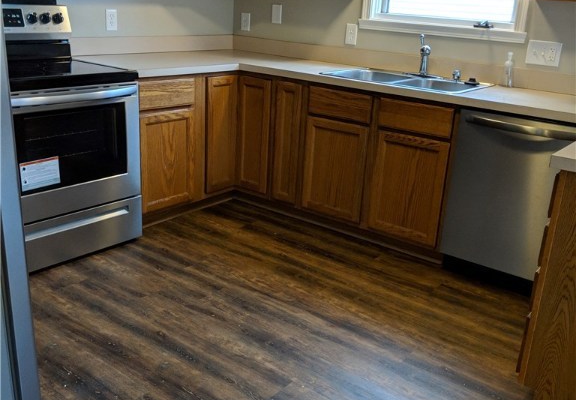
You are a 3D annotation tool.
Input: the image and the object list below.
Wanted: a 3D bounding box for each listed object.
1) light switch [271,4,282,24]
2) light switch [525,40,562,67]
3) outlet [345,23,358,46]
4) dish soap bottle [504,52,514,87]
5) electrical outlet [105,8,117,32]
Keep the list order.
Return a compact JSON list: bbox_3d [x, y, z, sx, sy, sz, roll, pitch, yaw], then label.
[{"bbox_3d":[-0.079,-1.294,4.180,0.078,0.120,0.012,17,23,34],"label":"light switch"},{"bbox_3d":[1.361,-0.779,3.188,0.168,0.120,0.012,17,23,34],"label":"light switch"},{"bbox_3d":[0.407,-1.066,3.861,0.078,0.122,0.012,17,23,34],"label":"outlet"},{"bbox_3d":[1.212,-0.711,3.273,0.047,0.190,0.045,17,23,34],"label":"dish soap bottle"},{"bbox_3d":[-1.056,-1.082,3.606,0.012,0.119,0.077,17,23,34],"label":"electrical outlet"}]

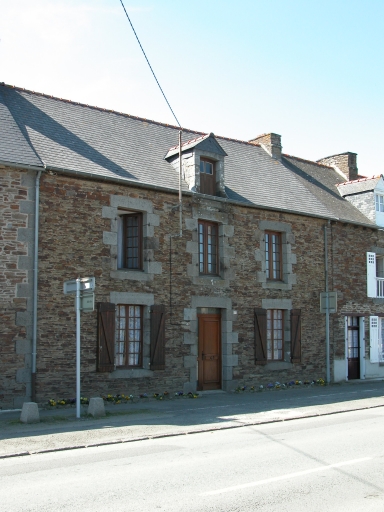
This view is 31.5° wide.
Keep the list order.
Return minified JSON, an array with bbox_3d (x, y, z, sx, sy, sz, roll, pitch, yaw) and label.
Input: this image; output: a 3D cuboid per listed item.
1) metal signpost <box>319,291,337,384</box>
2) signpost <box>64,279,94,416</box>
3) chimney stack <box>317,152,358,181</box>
[{"bbox_3d":[4.523,2.683,22.477,0.130,3.030,0.700,6,-9,-40],"label":"metal signpost"},{"bbox_3d":[-2.394,1.960,14.537,0.140,2.930,1.270,6,-9,-40],"label":"signpost"},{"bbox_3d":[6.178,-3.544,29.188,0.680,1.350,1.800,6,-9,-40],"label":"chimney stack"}]

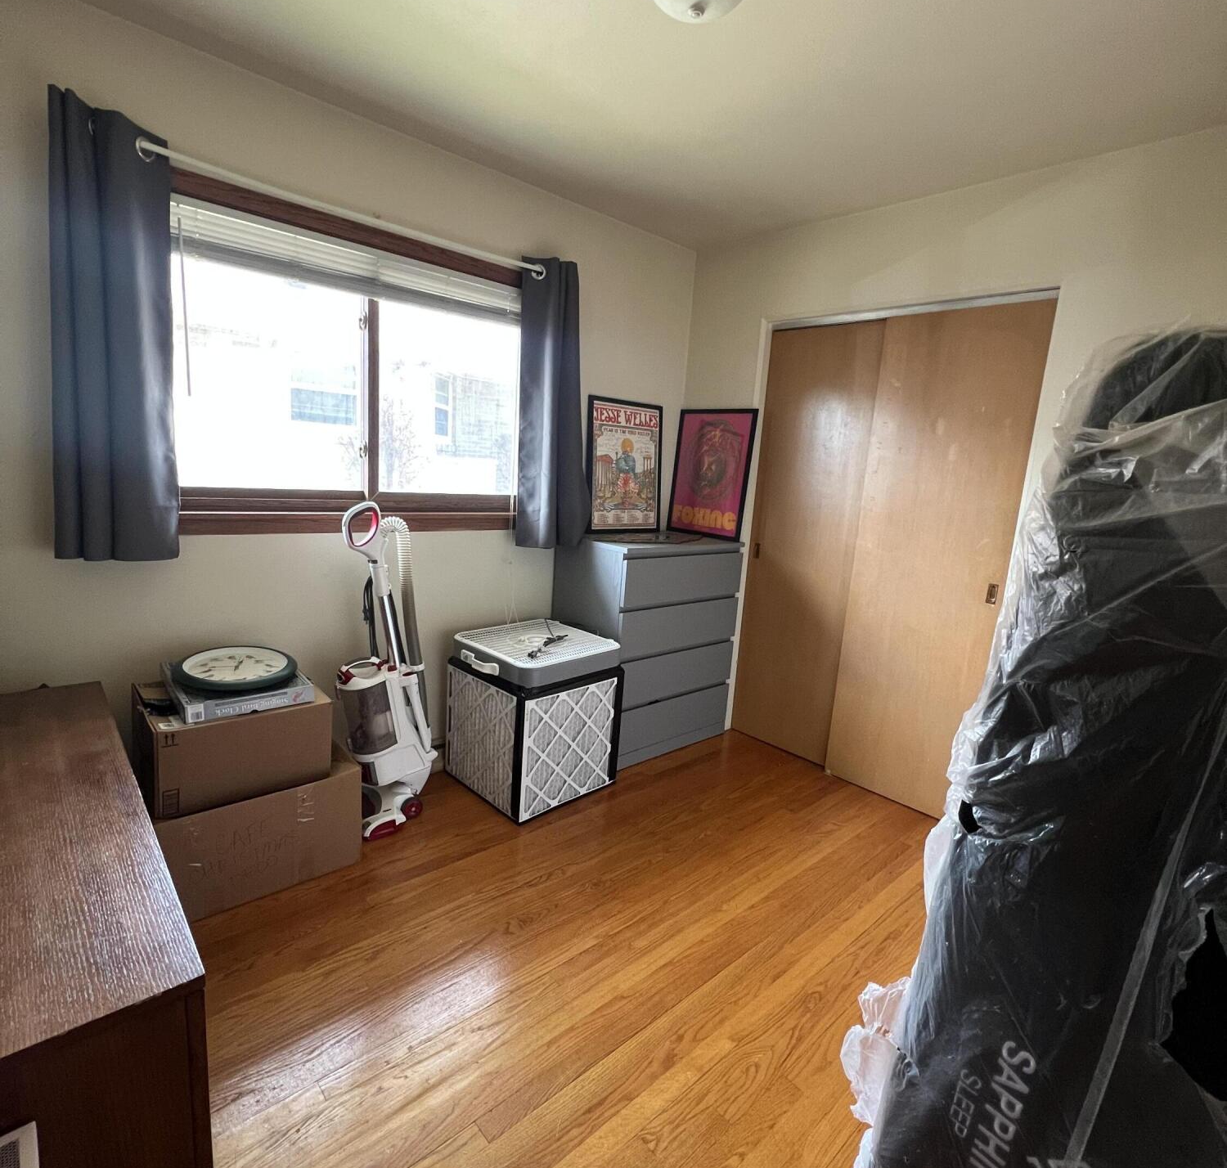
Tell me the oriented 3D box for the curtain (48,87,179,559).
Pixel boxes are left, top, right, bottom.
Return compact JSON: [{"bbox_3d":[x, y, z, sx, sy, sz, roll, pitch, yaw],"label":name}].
[{"bbox_3d":[-1.332,-0.631,1.639,0.306,1.140,0.120,-6,15,-41],"label":"curtain"}]

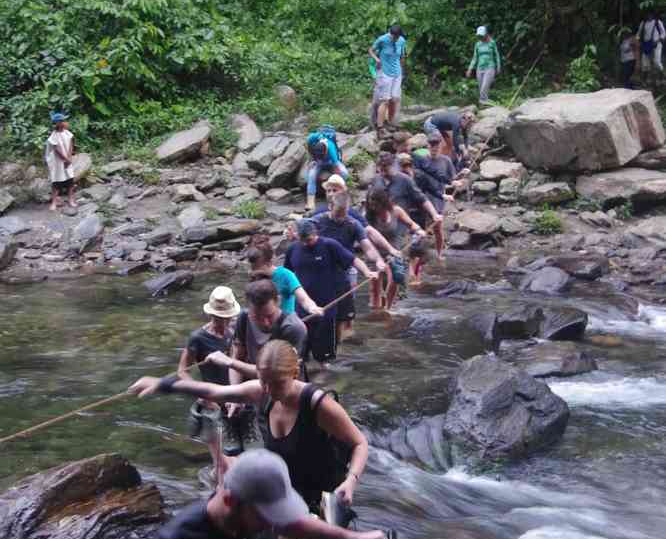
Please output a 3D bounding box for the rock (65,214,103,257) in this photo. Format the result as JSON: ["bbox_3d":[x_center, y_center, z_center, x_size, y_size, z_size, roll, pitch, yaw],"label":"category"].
[{"bbox_3d":[-3.326,-0.455,18.200,0.500,0.480,0.420,0,11,0],"label":"rock"}]

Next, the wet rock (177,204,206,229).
[{"bbox_3d":[-2.023,-0.752,19.300,0.400,0.380,0.350,0,10,0],"label":"wet rock"}]

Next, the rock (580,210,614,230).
[{"bbox_3d":[3.794,-0.703,19.500,0.480,0.280,0.360,0,10,0],"label":"rock"}]

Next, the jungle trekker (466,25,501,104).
[{"bbox_3d":[2.911,-3.956,26.300,0.600,1.580,0.420,3,10,17],"label":"jungle trekker"}]

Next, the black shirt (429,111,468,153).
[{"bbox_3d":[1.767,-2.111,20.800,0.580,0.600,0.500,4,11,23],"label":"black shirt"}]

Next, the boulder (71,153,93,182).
[{"bbox_3d":[-3.766,-1.515,20.200,0.420,0.450,0.400,0,8,0],"label":"boulder"}]

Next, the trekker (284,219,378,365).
[{"bbox_3d":[-0.013,0.332,12.200,0.820,1.580,0.500,-1,10,-9],"label":"trekker"}]

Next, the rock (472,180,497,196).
[{"bbox_3d":[2.273,-1.215,20.400,0.370,0.230,0.300,0,10,0],"label":"rock"}]

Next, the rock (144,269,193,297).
[{"bbox_3d":[-1.984,0.157,16.400,0.560,0.260,0.420,0,11,0],"label":"rock"}]

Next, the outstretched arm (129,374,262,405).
[{"bbox_3d":[-0.617,0.538,6.100,0.600,0.120,0.120,-4,11,-21],"label":"outstretched arm"}]

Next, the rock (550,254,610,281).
[{"bbox_3d":[2.967,-0.024,16.300,0.660,0.250,0.500,0,10,0],"label":"rock"}]

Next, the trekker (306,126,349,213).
[{"bbox_3d":[-0.088,-1.374,18.500,0.600,1.150,0.750,3,8,18],"label":"trekker"}]

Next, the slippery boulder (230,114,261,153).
[{"bbox_3d":[-1.317,-2.086,20.700,0.480,0.600,0.460,0,8,0],"label":"slippery boulder"}]

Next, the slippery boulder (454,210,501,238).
[{"bbox_3d":[1.934,-0.602,18.200,0.610,0.300,0.480,0,10,0],"label":"slippery boulder"}]

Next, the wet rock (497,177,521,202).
[{"bbox_3d":[2.687,-1.218,20.700,0.330,0.340,0.320,0,11,0],"label":"wet rock"}]

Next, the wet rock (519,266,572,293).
[{"bbox_3d":[2.595,0.122,16.600,0.590,0.280,0.480,0,11,0],"label":"wet rock"}]

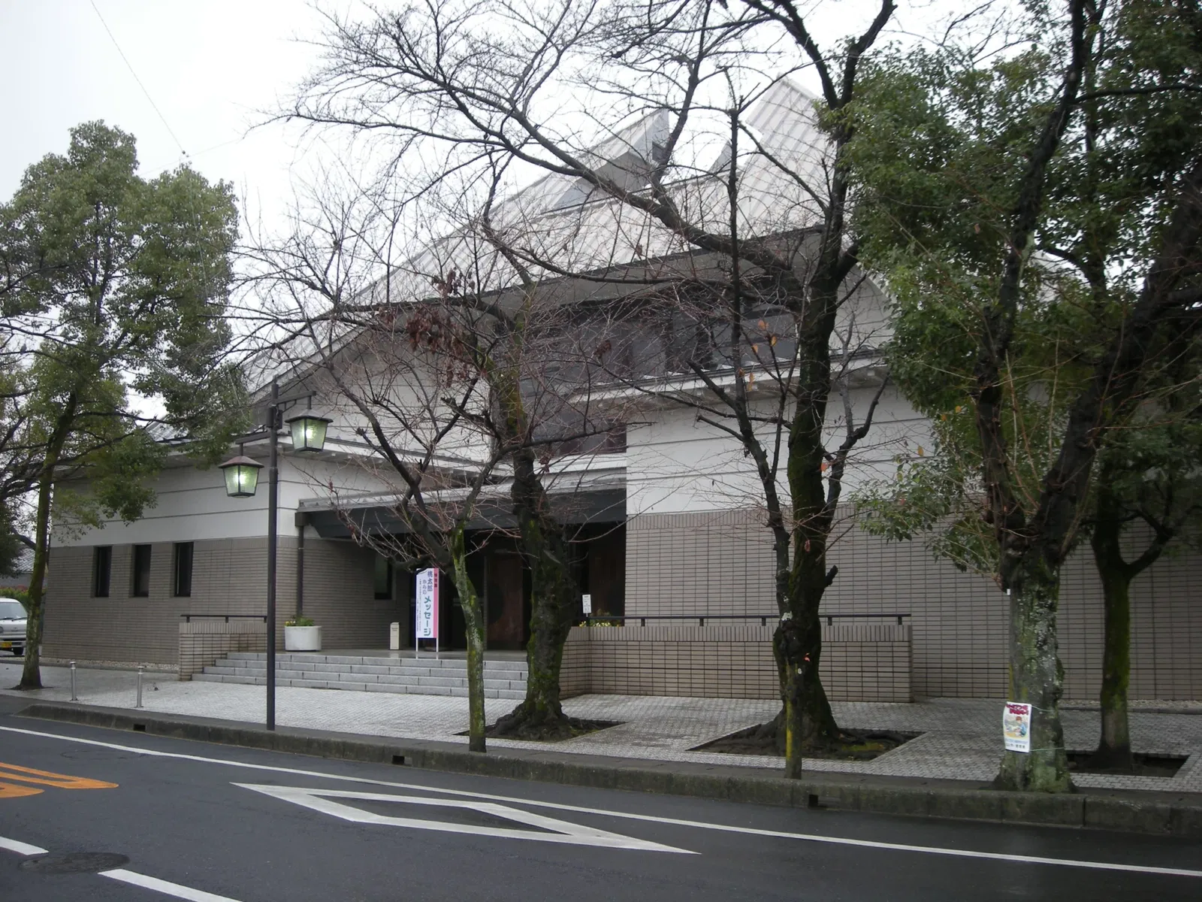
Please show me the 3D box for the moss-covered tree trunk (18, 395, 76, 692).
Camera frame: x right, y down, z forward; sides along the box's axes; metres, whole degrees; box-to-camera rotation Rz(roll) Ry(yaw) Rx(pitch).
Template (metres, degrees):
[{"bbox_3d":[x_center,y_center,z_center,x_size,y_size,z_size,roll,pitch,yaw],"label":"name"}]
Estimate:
[{"bbox_3d":[-10.103,1.663,22.187,0.653,5.339,0.600,4,-9,-24],"label":"moss-covered tree trunk"}]

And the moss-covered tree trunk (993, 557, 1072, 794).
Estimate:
[{"bbox_3d":[3.379,1.746,9.600,0.570,1.777,0.550,-3,-8,19],"label":"moss-covered tree trunk"}]

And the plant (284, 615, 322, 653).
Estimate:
[{"bbox_3d":[-6.559,4.009,26.704,0.798,0.764,0.798,2,-8,-14],"label":"plant"}]

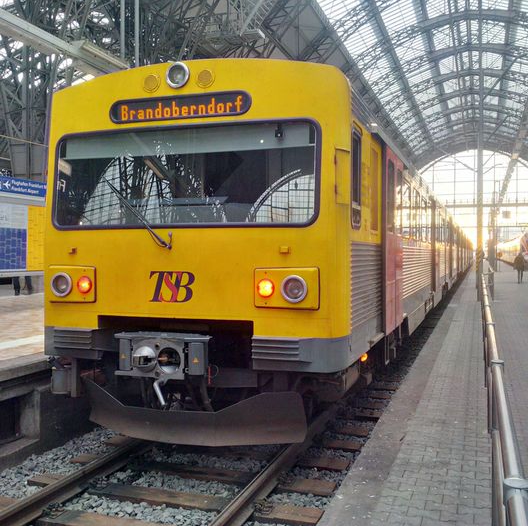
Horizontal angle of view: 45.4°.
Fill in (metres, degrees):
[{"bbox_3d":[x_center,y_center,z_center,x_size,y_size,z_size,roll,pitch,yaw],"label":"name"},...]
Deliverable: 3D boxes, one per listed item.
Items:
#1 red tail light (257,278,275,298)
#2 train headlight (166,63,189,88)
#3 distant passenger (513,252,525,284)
[{"bbox_3d":[0.013,0.195,4.984,0.150,0.155,0.070,1,1,19],"label":"red tail light"},{"bbox_3d":[-0.732,-1.591,5.350,0.230,0.235,0.110,1,1,19],"label":"train headlight"},{"bbox_3d":[12.780,0.236,31.600,0.550,1.660,0.380,1,1,19],"label":"distant passenger"}]

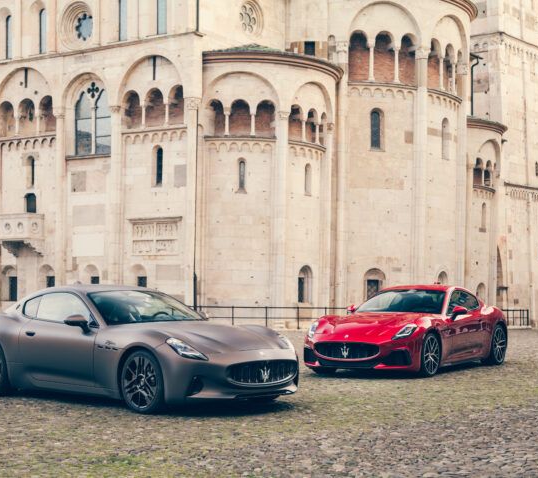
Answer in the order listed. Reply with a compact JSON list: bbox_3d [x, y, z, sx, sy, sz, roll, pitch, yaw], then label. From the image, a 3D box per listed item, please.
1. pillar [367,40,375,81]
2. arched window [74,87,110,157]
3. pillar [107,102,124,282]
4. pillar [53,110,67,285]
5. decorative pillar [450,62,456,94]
[{"bbox_3d":[4.216,-7.322,45.011,0.300,1.600,0.300,1,-3,-18],"label":"pillar"},{"bbox_3d":[-6.562,-4.476,40.982,1.680,2.637,0.300,-2,-3,34],"label":"arched window"},{"bbox_3d":[-6.035,-1.100,43.024,0.520,8.432,0.420,-2,-3,32],"label":"pillar"},{"bbox_3d":[-8.037,-0.944,42.181,0.520,7.900,0.320,-2,-3,32],"label":"pillar"},{"bbox_3d":[7.995,-7.025,47.600,0.270,1.350,0.270,-2,-3,30],"label":"decorative pillar"}]

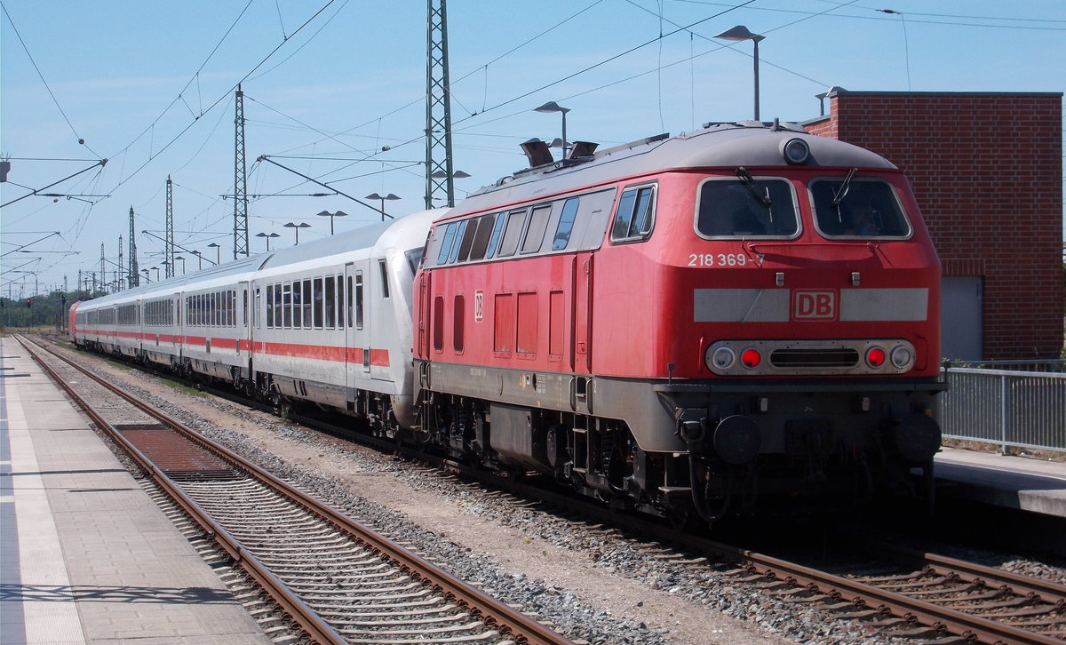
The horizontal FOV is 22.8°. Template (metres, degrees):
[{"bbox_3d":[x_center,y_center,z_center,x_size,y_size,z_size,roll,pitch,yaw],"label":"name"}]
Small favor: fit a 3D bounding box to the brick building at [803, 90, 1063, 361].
[{"bbox_3d":[5.906,-0.999,42.212,3.650,4.950,4.500,-1,0,-11],"label":"brick building"}]

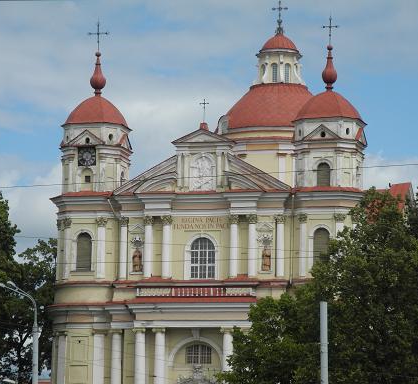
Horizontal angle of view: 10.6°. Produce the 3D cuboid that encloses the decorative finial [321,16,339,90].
[{"bbox_3d":[10.568,-12.073,197.161,1.438,6.536,1.350,-1,-7,15],"label":"decorative finial"}]

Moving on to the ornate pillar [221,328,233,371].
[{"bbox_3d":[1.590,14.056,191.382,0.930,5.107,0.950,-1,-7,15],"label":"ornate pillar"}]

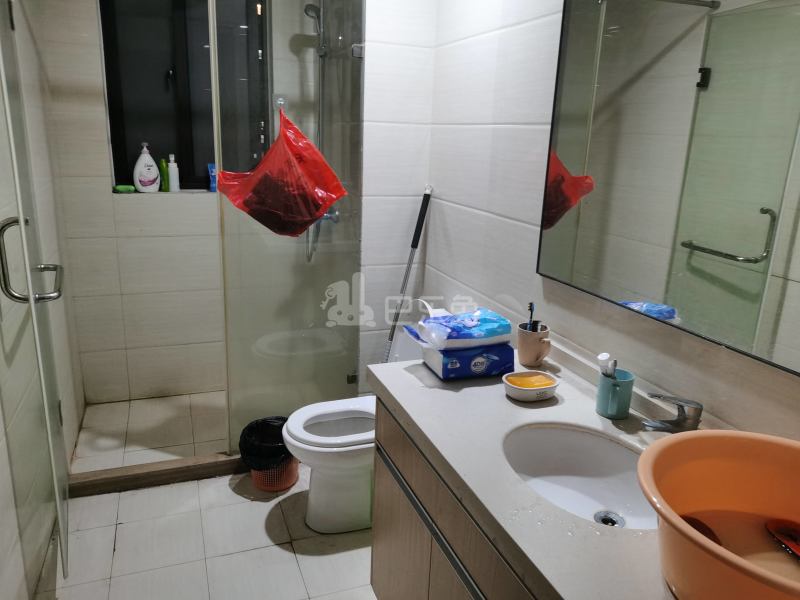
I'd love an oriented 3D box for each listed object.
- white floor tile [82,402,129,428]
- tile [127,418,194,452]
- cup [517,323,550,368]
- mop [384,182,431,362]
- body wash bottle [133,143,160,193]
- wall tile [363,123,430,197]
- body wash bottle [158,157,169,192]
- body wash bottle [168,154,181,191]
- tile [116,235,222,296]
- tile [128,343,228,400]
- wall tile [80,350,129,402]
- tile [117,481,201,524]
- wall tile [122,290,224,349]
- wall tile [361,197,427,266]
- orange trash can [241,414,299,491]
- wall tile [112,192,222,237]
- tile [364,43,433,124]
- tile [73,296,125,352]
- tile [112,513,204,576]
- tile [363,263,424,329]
[{"bbox_3d":[-1.509,0.598,3.214,0.216,0.012,0.297,-4,16,-20],"label":"white floor tile"},{"bbox_3d":[-1.162,0.653,3.023,0.300,0.010,0.300,-4,16,-20],"label":"tile"},{"bbox_3d":[0.383,0.132,1.756,0.087,0.105,0.115,-6,17,-28],"label":"cup"},{"bbox_3d":[-0.022,0.124,2.734,0.130,1.276,0.130,10,8,-23],"label":"mop"},{"bbox_3d":[-1.283,-0.671,3.168,0.127,0.245,0.077,-6,17,-28],"label":"body wash bottle"},{"bbox_3d":[-0.018,-0.586,2.612,0.299,0.300,0.012,-4,16,-20],"label":"wall tile"},{"bbox_3d":[-1.208,-0.639,3.206,0.046,0.168,0.038,-6,17,-28],"label":"body wash bottle"},{"bbox_3d":[-1.159,-0.650,3.199,0.054,0.189,0.045,-4,16,-20],"label":"body wash bottle"},{"bbox_3d":[-1.162,-0.190,3.292,0.585,0.300,0.012,-4,16,-20],"label":"tile"},{"bbox_3d":[-1.182,0.388,3.451,0.585,0.300,0.012,-4,16,-20],"label":"tile"},{"bbox_3d":[-1.558,0.412,3.315,0.215,0.300,0.012,-4,16,-20],"label":"wall tile"},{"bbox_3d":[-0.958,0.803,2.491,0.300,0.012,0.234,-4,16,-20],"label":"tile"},{"bbox_3d":[-1.172,0.099,3.372,0.585,0.300,0.012,-4,16,-20],"label":"wall tile"},{"bbox_3d":[-0.025,-0.299,2.702,0.303,0.300,0.010,-4,16,-20],"label":"wall tile"},{"bbox_3d":[-0.531,0.659,2.635,0.255,0.231,0.255,2,15,0],"label":"orange trash can"},{"bbox_3d":[-1.165,-0.442,3.217,0.560,0.222,0.010,-4,16,-20],"label":"wall tile"},{"bbox_3d":[-0.005,-0.878,2.546,0.300,0.300,0.010,-4,16,-20],"label":"tile"},{"bbox_3d":[-1.546,0.123,3.231,0.217,0.300,0.010,-4,16,-20],"label":"tile"},{"bbox_3d":[-0.867,0.876,2.253,0.300,0.010,0.300,-4,16,-20],"label":"tile"},{"bbox_3d":[-0.030,-0.012,2.770,0.293,0.300,0.010,-4,16,-20],"label":"tile"}]

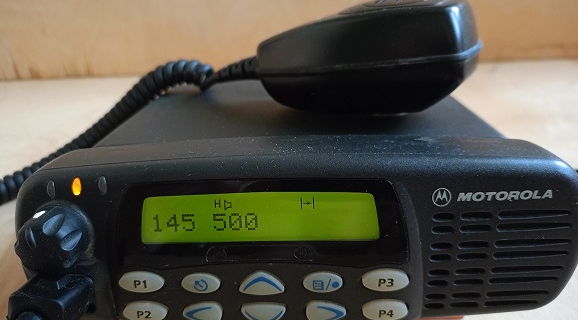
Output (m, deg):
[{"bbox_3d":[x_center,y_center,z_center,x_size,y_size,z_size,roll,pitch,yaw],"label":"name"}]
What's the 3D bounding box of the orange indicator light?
[{"bbox_3d":[-0.067,0.008,0.148,0.003,0.006,0.002,-1,-5,2],"label":"orange indicator light"}]

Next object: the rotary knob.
[{"bbox_3d":[-0.072,0.024,0.141,0.019,0.019,0.013,-1,20,2],"label":"rotary knob"}]

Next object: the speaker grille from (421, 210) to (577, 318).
[{"bbox_3d":[0.065,0.032,0.148,0.042,0.034,0.006,-2,20,-1],"label":"speaker grille"}]

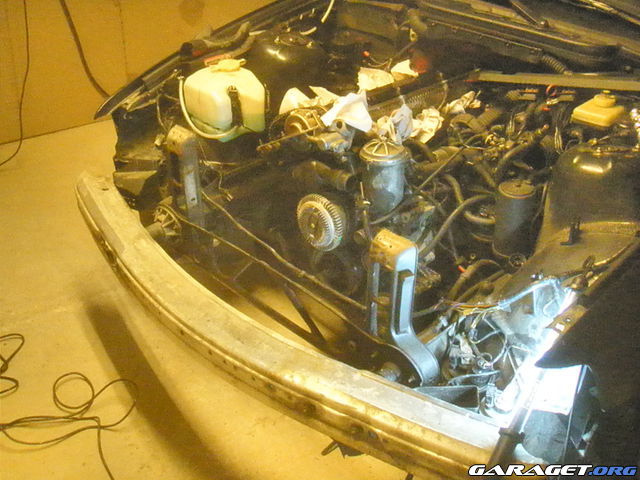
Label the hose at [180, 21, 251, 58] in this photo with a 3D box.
[{"bbox_3d":[-0.354,-0.679,2.380,0.080,0.085,0.270,29,47,34],"label":"hose"}]

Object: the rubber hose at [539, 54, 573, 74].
[{"bbox_3d":[0.808,-0.600,2.400,0.110,0.055,0.045,29,47,34],"label":"rubber hose"}]

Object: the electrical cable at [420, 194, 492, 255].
[{"bbox_3d":[0.373,-0.042,1.920,0.100,0.120,0.200,29,47,34],"label":"electrical cable"}]

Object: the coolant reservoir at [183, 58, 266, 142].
[{"bbox_3d":[-0.308,-0.451,2.270,0.220,0.200,0.170,29,47,34],"label":"coolant reservoir"}]

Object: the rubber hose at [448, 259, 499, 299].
[{"bbox_3d":[0.415,0.107,1.900,0.070,0.075,0.180,29,47,34],"label":"rubber hose"}]

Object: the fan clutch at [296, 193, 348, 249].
[{"bbox_3d":[0.004,-0.049,1.970,0.148,0.148,0.055,29,47,34],"label":"fan clutch"}]

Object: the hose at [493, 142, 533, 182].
[{"bbox_3d":[0.562,-0.232,2.050,0.060,0.070,0.140,29,47,34],"label":"hose"}]

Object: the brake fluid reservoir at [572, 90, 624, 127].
[{"bbox_3d":[0.837,-0.394,2.120,0.120,0.085,0.130,29,47,34],"label":"brake fluid reservoir"}]

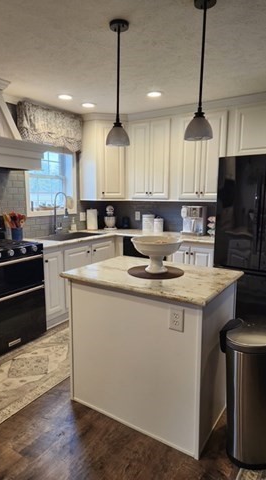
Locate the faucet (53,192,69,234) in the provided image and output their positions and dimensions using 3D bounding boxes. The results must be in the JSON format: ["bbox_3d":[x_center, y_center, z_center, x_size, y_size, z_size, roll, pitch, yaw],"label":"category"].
[{"bbox_3d":[-0.910,-0.318,4.048,0.271,0.533,0.101,5,9,33],"label":"faucet"}]

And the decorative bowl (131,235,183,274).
[{"bbox_3d":[0.165,0.107,2.171,0.347,0.217,0.347,0,8,0],"label":"decorative bowl"}]

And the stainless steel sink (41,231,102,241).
[{"bbox_3d":[-0.778,0.045,4.100,0.533,0.201,0.854,5,9,33],"label":"stainless steel sink"}]

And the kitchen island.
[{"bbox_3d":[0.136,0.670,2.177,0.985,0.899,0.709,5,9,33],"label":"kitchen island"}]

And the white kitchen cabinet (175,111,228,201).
[{"bbox_3d":[0.906,-1.025,3.966,0.633,1.065,0.342,5,9,33],"label":"white kitchen cabinet"}]

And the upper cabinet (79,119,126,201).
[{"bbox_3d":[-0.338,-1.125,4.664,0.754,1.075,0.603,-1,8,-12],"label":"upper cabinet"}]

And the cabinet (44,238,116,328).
[{"bbox_3d":[-0.850,0.431,3.987,0.613,0.874,1.327,5,9,33],"label":"cabinet"}]

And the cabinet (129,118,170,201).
[{"bbox_3d":[0.303,-1.080,4.353,0.633,1.065,0.342,5,9,33],"label":"cabinet"}]

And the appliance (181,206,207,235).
[{"bbox_3d":[0.825,-0.251,4.165,0.291,0.372,0.271,5,9,33],"label":"appliance"}]

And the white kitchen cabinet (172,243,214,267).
[{"bbox_3d":[0.865,0.434,4.019,0.643,0.874,0.613,5,9,33],"label":"white kitchen cabinet"}]

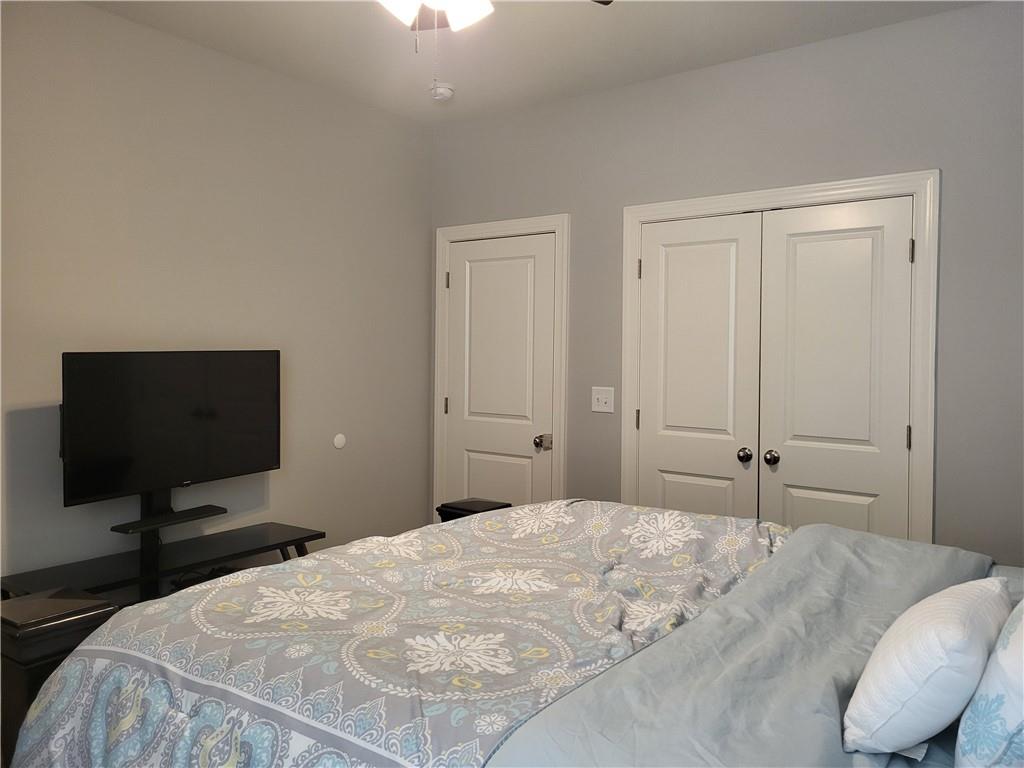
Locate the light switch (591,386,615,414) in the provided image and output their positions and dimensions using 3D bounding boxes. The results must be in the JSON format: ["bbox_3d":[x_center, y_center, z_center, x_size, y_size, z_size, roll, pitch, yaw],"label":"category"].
[{"bbox_3d":[0.464,0.084,3.950,0.124,0.124,0.018,2,3,36],"label":"light switch"}]

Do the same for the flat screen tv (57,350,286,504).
[{"bbox_3d":[-1.372,0.143,3.187,0.070,0.559,0.963,5,5,34],"label":"flat screen tv"}]

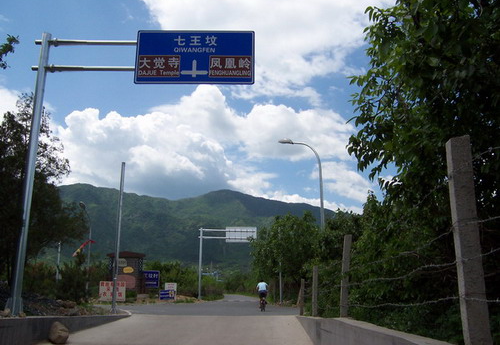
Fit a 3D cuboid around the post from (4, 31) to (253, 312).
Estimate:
[{"bbox_3d":[-2.794,-0.173,11.921,5.797,7.270,0.450,0,-13,0],"label":"post"}]

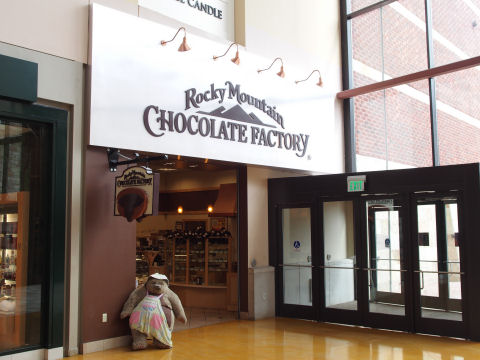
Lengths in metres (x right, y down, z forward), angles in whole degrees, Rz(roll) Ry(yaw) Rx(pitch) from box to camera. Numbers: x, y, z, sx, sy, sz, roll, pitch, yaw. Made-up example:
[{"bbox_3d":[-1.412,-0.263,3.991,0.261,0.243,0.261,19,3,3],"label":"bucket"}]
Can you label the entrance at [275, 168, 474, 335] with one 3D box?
[{"bbox_3d":[2.095,1.197,9.146,3.792,2.642,0.250,-5,-7,38],"label":"entrance"}]

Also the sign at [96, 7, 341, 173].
[{"bbox_3d":[-0.015,-1.310,9.505,5.906,2.065,0.180,5,-8,-43],"label":"sign"}]

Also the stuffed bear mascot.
[{"bbox_3d":[-1.246,1.883,7.681,0.906,1.042,0.580,1,-6,-14],"label":"stuffed bear mascot"}]

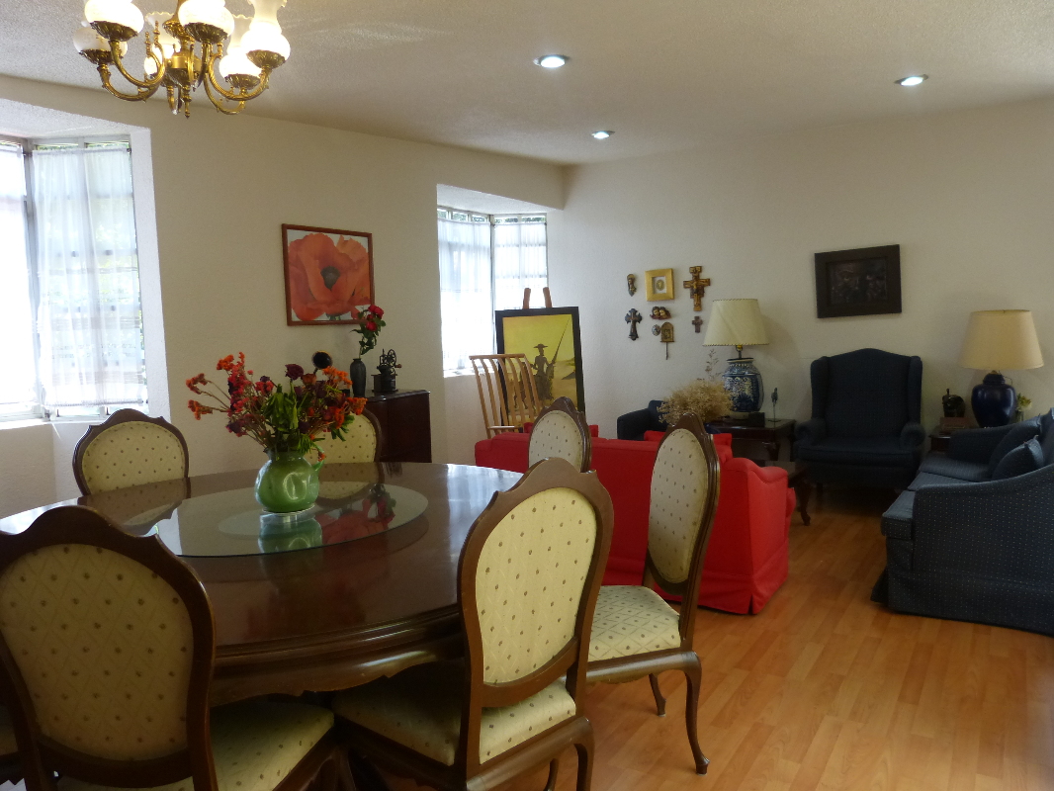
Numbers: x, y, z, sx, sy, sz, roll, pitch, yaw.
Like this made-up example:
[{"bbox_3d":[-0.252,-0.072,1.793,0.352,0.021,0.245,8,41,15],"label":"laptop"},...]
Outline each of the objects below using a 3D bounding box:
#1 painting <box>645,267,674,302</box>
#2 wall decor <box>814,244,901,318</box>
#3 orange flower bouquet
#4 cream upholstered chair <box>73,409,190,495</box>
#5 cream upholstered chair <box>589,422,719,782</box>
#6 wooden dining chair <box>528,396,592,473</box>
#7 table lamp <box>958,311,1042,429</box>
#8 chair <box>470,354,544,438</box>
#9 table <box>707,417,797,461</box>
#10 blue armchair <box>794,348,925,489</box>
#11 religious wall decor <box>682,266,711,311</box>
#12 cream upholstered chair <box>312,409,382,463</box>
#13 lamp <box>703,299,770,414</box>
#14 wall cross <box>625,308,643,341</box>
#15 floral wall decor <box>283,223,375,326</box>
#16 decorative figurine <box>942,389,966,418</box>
[{"bbox_3d":[1.109,-0.925,6.391,0.243,0.253,0.030,-2,5,34],"label":"painting"},{"bbox_3d":[2.438,-0.831,5.613,0.580,0.485,0.040,-1,5,34],"label":"wall decor"},{"bbox_3d":[-0.811,0.116,2.436,0.540,0.500,0.450,-1,6,0],"label":"orange flower bouquet"},{"bbox_3d":[-1.340,0.591,2.906,0.555,1.085,0.510,2,7,30],"label":"cream upholstered chair"},{"bbox_3d":[0.282,0.606,2.391,0.555,1.085,0.510,-2,6,-11],"label":"cream upholstered chair"},{"bbox_3d":[-0.067,0.561,2.893,0.555,1.085,0.510,-4,7,-26],"label":"wooden dining chair"},{"bbox_3d":[3.009,-0.156,4.832,0.520,0.781,0.520,2,7,33],"label":"table lamp"},{"bbox_3d":[0.128,0.296,5.103,0.740,1.120,0.600,3,7,38],"label":"chair"},{"bbox_3d":[1.624,0.477,5.632,0.600,0.580,0.540,2,7,33],"label":"table"},{"bbox_3d":[2.381,0.221,5.392,0.810,1.097,0.830,1,6,27],"label":"blue armchair"},{"bbox_3d":[1.385,-0.870,6.218,0.228,0.366,0.025,0,6,34],"label":"religious wall decor"},{"bbox_3d":[-0.834,0.532,3.275,0.500,1.050,0.580,-2,6,-6],"label":"cream upholstered chair"},{"bbox_3d":[1.547,-0.278,5.633,0.480,0.863,0.480,2,7,33],"label":"lamp"},{"bbox_3d":[0.915,-0.608,6.561,0.162,0.273,0.025,1,6,33],"label":"wall cross"},{"bbox_3d":[-1.184,-0.713,4.634,0.030,0.572,0.700,3,7,33],"label":"floral wall decor"},{"bbox_3d":[2.867,0.051,5.099,0.137,0.190,0.090,-4,6,-21],"label":"decorative figurine"}]

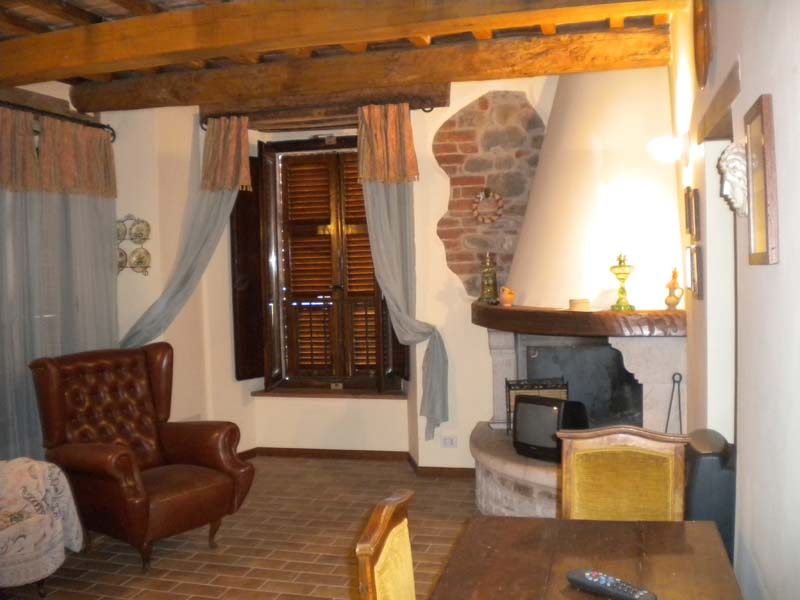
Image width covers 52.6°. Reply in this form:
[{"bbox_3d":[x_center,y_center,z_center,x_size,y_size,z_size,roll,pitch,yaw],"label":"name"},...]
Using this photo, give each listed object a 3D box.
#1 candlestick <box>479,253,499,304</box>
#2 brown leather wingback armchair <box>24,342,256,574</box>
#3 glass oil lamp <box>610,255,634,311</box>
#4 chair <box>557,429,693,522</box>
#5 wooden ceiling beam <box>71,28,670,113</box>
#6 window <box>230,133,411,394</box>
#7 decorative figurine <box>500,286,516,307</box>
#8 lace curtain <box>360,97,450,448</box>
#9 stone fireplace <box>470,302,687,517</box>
[{"bbox_3d":[0.574,-0.139,5.280,0.125,0.335,0.125,-1,3,15],"label":"candlestick"},{"bbox_3d":[-1.379,0.818,4.376,0.750,1.071,0.826,1,4,39],"label":"brown leather wingback armchair"},{"bbox_3d":[1.179,-0.089,4.283,0.127,0.300,0.127,-1,3,15],"label":"glass oil lamp"},{"bbox_3d":[0.664,0.904,2.405,0.430,0.970,0.520,-1,3,15],"label":"chair"},{"bbox_3d":[-0.359,-1.369,4.923,3.764,0.220,0.220,-1,3,15],"label":"wooden ceiling beam"},{"bbox_3d":[-0.585,-0.267,6.109,1.270,1.950,0.280,-1,3,15],"label":"window"},{"bbox_3d":[0.665,-0.018,4.968,0.088,0.117,0.085,-1,3,15],"label":"decorative figurine"},{"bbox_3d":[0.012,-0.182,5.467,0.590,2.300,0.200,-1,3,15],"label":"lace curtain"},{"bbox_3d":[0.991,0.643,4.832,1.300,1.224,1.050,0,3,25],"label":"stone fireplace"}]

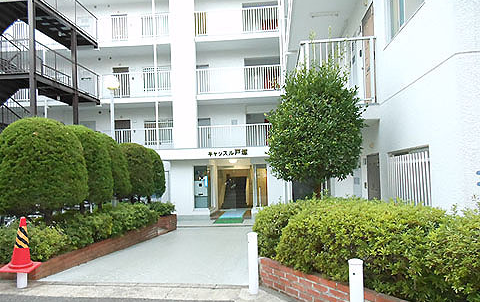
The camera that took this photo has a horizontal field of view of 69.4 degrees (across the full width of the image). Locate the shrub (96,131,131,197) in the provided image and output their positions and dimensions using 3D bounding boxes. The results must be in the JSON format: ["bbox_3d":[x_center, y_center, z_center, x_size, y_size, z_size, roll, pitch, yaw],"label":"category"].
[{"bbox_3d":[-3.119,0.581,8.238,1.120,2.100,1.120,-2,-3,4],"label":"shrub"}]

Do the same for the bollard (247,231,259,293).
[{"bbox_3d":[0.151,1.363,4.200,0.110,0.760,0.110,-2,-3,4],"label":"bollard"}]

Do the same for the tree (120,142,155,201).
[{"bbox_3d":[-3.046,0.825,10.238,1.100,2.100,1.100,-2,-3,4],"label":"tree"}]

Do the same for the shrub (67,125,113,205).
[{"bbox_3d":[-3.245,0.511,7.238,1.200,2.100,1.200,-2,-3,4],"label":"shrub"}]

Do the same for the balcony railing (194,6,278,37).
[{"bbox_3d":[-0.163,-5.980,16.133,3.900,1.170,0.080,-2,-3,4],"label":"balcony railing"}]

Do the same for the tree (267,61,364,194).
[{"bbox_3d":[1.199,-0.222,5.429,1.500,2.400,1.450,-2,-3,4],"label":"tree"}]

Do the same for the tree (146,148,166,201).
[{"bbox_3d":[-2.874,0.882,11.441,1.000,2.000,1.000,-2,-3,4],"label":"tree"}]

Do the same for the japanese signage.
[{"bbox_3d":[-0.517,0.108,15.576,1.870,0.300,0.050,-2,-3,4],"label":"japanese signage"}]

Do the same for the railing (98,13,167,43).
[{"bbox_3d":[-5.023,-5.808,16.506,3.300,1.180,0.080,-2,-3,4],"label":"railing"}]

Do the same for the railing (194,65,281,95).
[{"bbox_3d":[-0.069,-3.271,15.971,3.900,1.170,0.080,-2,-3,4],"label":"railing"}]

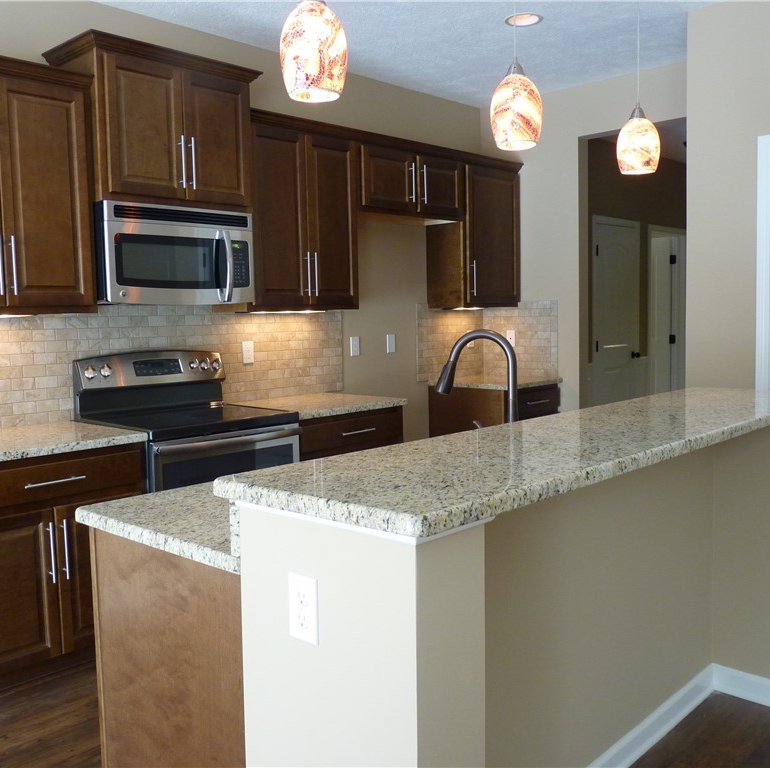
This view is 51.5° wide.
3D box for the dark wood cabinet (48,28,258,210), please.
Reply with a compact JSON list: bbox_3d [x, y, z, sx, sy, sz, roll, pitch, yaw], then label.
[{"bbox_3d":[-1.016,-1.111,3.617,0.440,0.642,0.841,3,7,43],"label":"dark wood cabinet"}]

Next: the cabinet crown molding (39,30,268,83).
[{"bbox_3d":[-1.012,-1.400,3.570,0.420,0.054,0.851,4,7,44],"label":"cabinet crown molding"}]

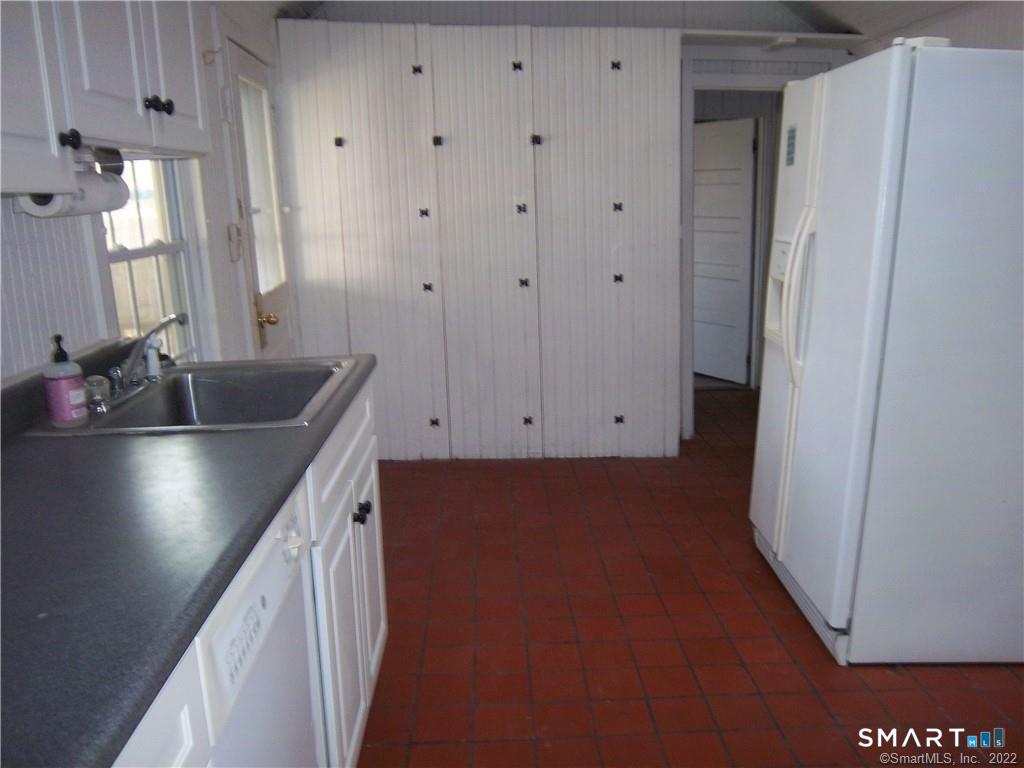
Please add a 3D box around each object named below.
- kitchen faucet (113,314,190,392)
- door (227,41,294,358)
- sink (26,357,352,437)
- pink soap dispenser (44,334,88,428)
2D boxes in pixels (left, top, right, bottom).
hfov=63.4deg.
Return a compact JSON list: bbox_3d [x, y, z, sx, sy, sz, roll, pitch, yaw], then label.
[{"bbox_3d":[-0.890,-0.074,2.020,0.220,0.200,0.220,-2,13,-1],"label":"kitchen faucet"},{"bbox_3d":[-1.127,-0.461,3.813,0.045,1.990,0.680,-2,13,-1],"label":"door"},{"bbox_3d":[-0.712,0.100,2.055,0.560,0.180,0.680,-2,13,-1],"label":"sink"},{"bbox_3d":[-0.941,-0.010,1.744,0.074,0.192,0.066,-6,14,-18],"label":"pink soap dispenser"}]

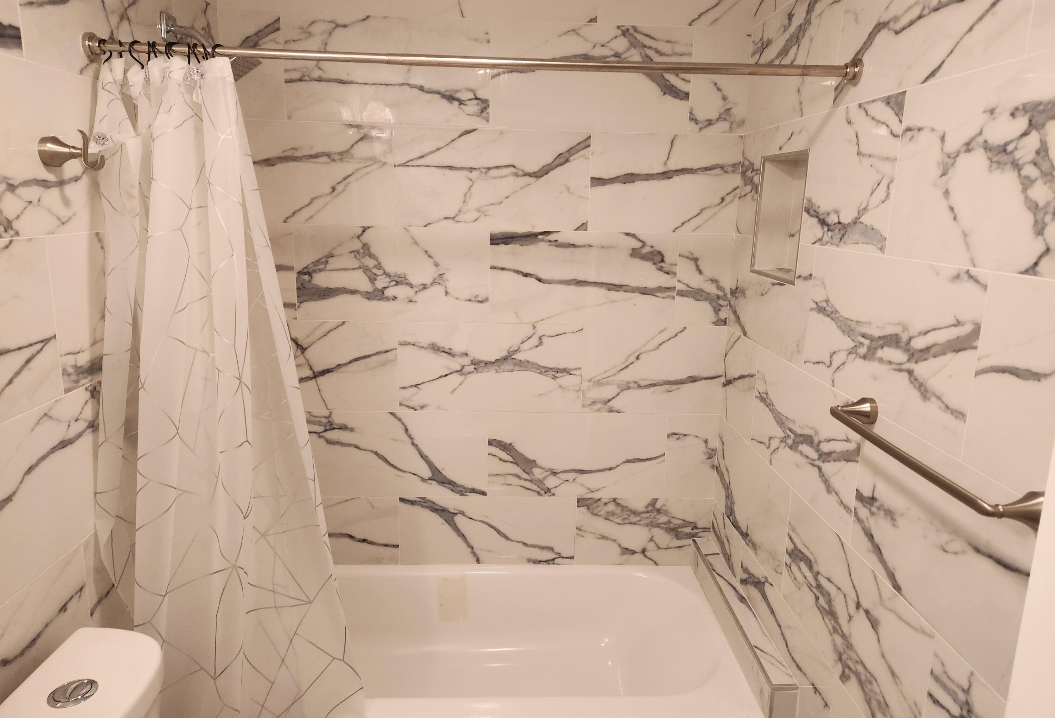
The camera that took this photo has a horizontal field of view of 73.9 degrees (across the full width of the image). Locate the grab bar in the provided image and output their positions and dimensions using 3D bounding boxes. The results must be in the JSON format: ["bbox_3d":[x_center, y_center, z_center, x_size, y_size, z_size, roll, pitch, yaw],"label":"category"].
[{"bbox_3d":[0.648,0.152,1.165,0.085,0.052,0.512,1,13,-2],"label":"grab bar"}]

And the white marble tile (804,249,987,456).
[{"bbox_3d":[0.701,-0.053,1.401,0.012,0.302,0.610,1,13,-2],"label":"white marble tile"}]

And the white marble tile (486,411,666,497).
[{"bbox_3d":[0.169,0.329,2.374,0.604,0.299,0.010,1,13,-2],"label":"white marble tile"}]

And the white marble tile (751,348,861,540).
[{"bbox_3d":[0.684,0.177,1.758,0.012,0.302,0.612,1,13,-2],"label":"white marble tile"}]

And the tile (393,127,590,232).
[{"bbox_3d":[-0.114,-0.560,2.184,0.611,0.302,0.012,1,13,-3],"label":"tile"}]

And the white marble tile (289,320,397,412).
[{"bbox_3d":[-0.671,0.022,2.277,0.498,0.299,0.010,1,13,-2],"label":"white marble tile"}]

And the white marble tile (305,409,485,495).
[{"bbox_3d":[-0.436,0.320,2.352,0.604,0.299,0.010,1,13,-2],"label":"white marble tile"}]

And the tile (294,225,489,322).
[{"bbox_3d":[-0.426,-0.267,2.219,0.604,0.299,0.010,1,13,-2],"label":"tile"}]

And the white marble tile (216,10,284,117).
[{"bbox_3d":[-0.818,-0.870,2.091,0.180,0.302,0.012,1,13,-3],"label":"white marble tile"}]

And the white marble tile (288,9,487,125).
[{"bbox_3d":[-0.419,-0.865,2.110,0.611,0.302,0.012,1,13,-3],"label":"white marble tile"}]

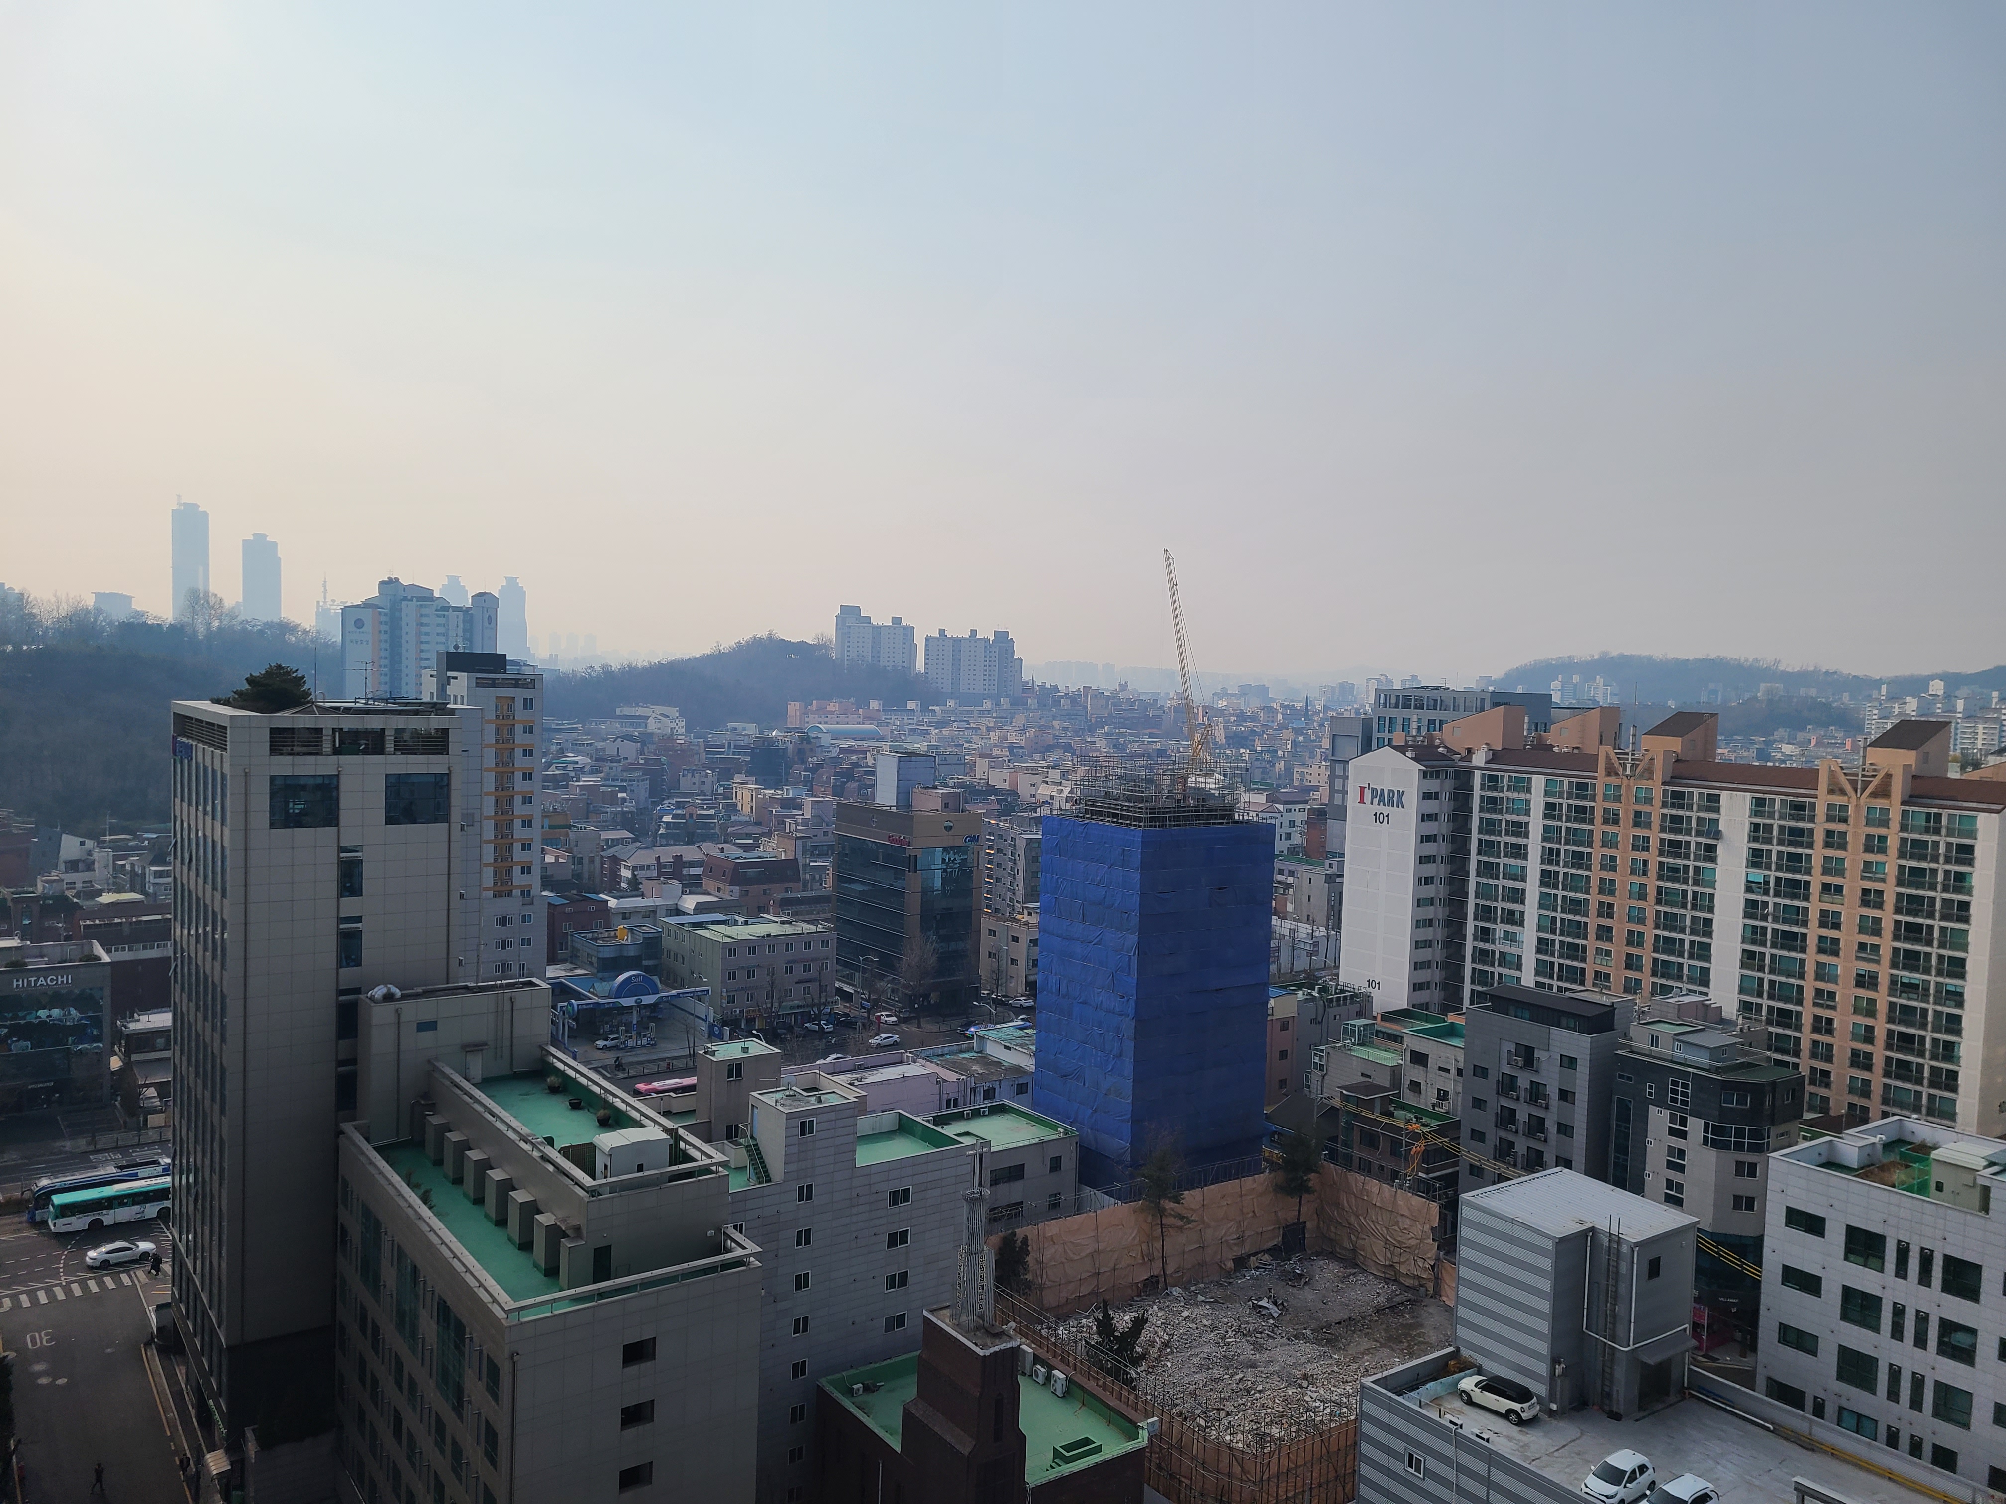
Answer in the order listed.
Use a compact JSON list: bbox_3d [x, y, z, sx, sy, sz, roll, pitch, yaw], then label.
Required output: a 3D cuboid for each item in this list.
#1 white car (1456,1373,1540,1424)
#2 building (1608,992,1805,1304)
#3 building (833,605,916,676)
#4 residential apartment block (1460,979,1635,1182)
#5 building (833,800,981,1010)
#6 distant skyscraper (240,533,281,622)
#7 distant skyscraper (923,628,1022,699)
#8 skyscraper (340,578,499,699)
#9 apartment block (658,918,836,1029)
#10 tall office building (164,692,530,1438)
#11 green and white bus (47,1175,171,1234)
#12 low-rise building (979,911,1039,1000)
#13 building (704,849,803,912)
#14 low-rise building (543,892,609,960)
[{"bbox_3d":[22.664,29.185,68.285,1.683,1.407,3.710,-1,4,-40],"label":"white car"},{"bbox_3d":[58.037,34.701,124.495,8.800,25.000,11.900,0,4,-35],"label":"building"},{"bbox_3d":[-73.640,-61.220,885.000,46.000,49.710,15.000,2,3,-5],"label":"building"},{"bbox_3d":[46.167,33.152,127.298,7.300,27.000,12.400,0,4,-35],"label":"residential apartment block"},{"bbox_3d":[-15.920,24.240,245.380,12.600,31.000,24.500,0,3,-35],"label":"building"},{"bbox_3d":[-935.770,-170.950,1900.000,38.000,209.490,36.000,0,3,-26],"label":"distant skyscraper"},{"bbox_3d":[-17.290,-49.830,875.000,54.000,42.320,15.000,2,3,-1],"label":"distant skyscraper"},{"bbox_3d":[-187.410,-26.990,485.000,46.000,56.500,20.000,1,3,-21],"label":"skyscraper"},{"bbox_3d":[-36.548,31.055,217.328,18.000,11.900,20.500,0,4,-35],"label":"apartment block"},{"bbox_3d":[-46.942,19.701,103.258,14.760,45.313,24.140,0,4,-36],"label":"tall office building"},{"bbox_3d":[-75.126,38.942,129.356,11.000,3.200,2.500,-1,4,-38],"label":"green and white bus"},{"bbox_3d":[4.030,34.050,252.350,9.500,12.800,13.000,0,3,-35],"label":"low-rise building"},{"bbox_3d":[-44.540,25.700,268.690,13.400,14.500,11.000,0,3,-35],"label":"building"},{"bbox_3d":[-72.450,30.520,253.340,9.600,12.300,10.500,0,3,-35],"label":"low-rise building"}]

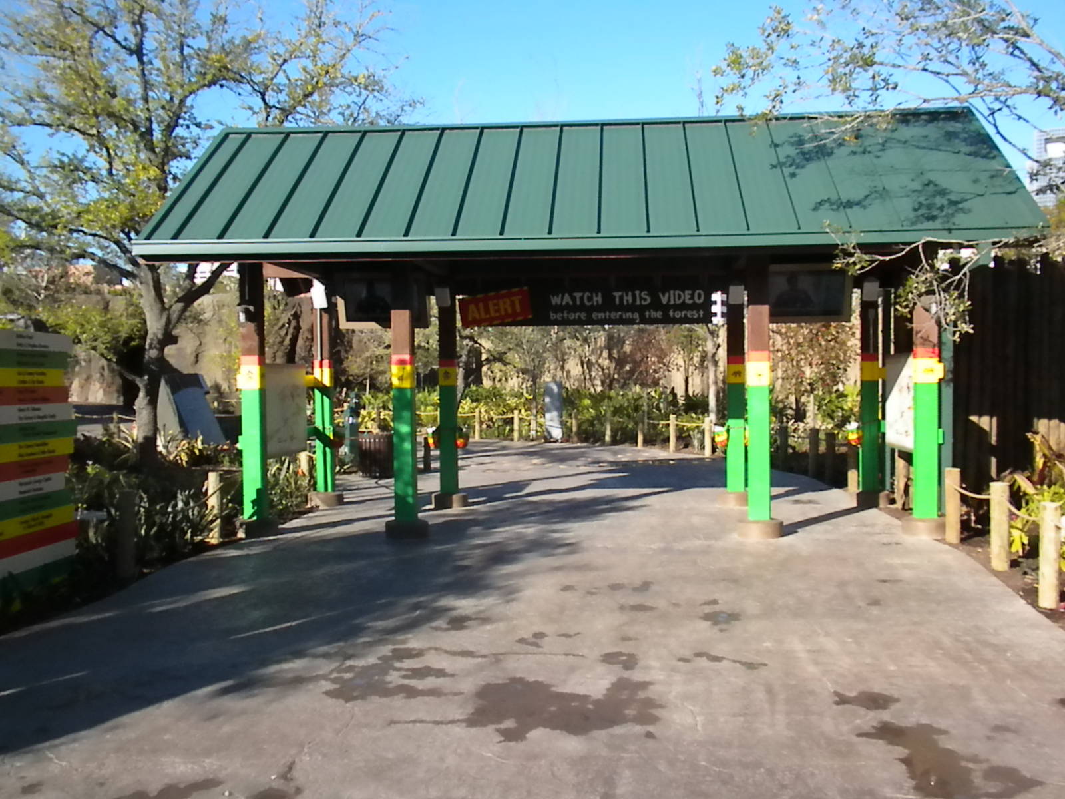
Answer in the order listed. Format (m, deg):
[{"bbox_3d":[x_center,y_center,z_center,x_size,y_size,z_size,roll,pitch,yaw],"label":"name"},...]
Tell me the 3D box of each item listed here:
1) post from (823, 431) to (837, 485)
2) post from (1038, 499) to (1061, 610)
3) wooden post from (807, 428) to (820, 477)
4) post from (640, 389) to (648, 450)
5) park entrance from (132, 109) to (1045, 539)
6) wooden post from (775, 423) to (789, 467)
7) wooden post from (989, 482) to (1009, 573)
[{"bbox_3d":[4.268,0.835,16.319,0.143,0.750,0.143,-1,1,5],"label":"post"},{"bbox_3d":[3.490,1.037,7.690,0.136,0.729,0.136,-1,1,5],"label":"post"},{"bbox_3d":[4.307,0.814,17.444,0.145,0.744,0.145,-1,1,5],"label":"wooden post"},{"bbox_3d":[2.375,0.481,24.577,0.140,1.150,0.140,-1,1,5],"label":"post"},{"bbox_3d":[0.594,-0.895,12.682,8.297,4.443,4.707,-1,1,5],"label":"park entrance"},{"bbox_3d":[4.198,0.784,19.091,0.152,0.736,0.152,-1,1,5],"label":"wooden post"},{"bbox_3d":[3.764,1.007,9.173,0.141,0.722,0.141,-1,1,5],"label":"wooden post"}]

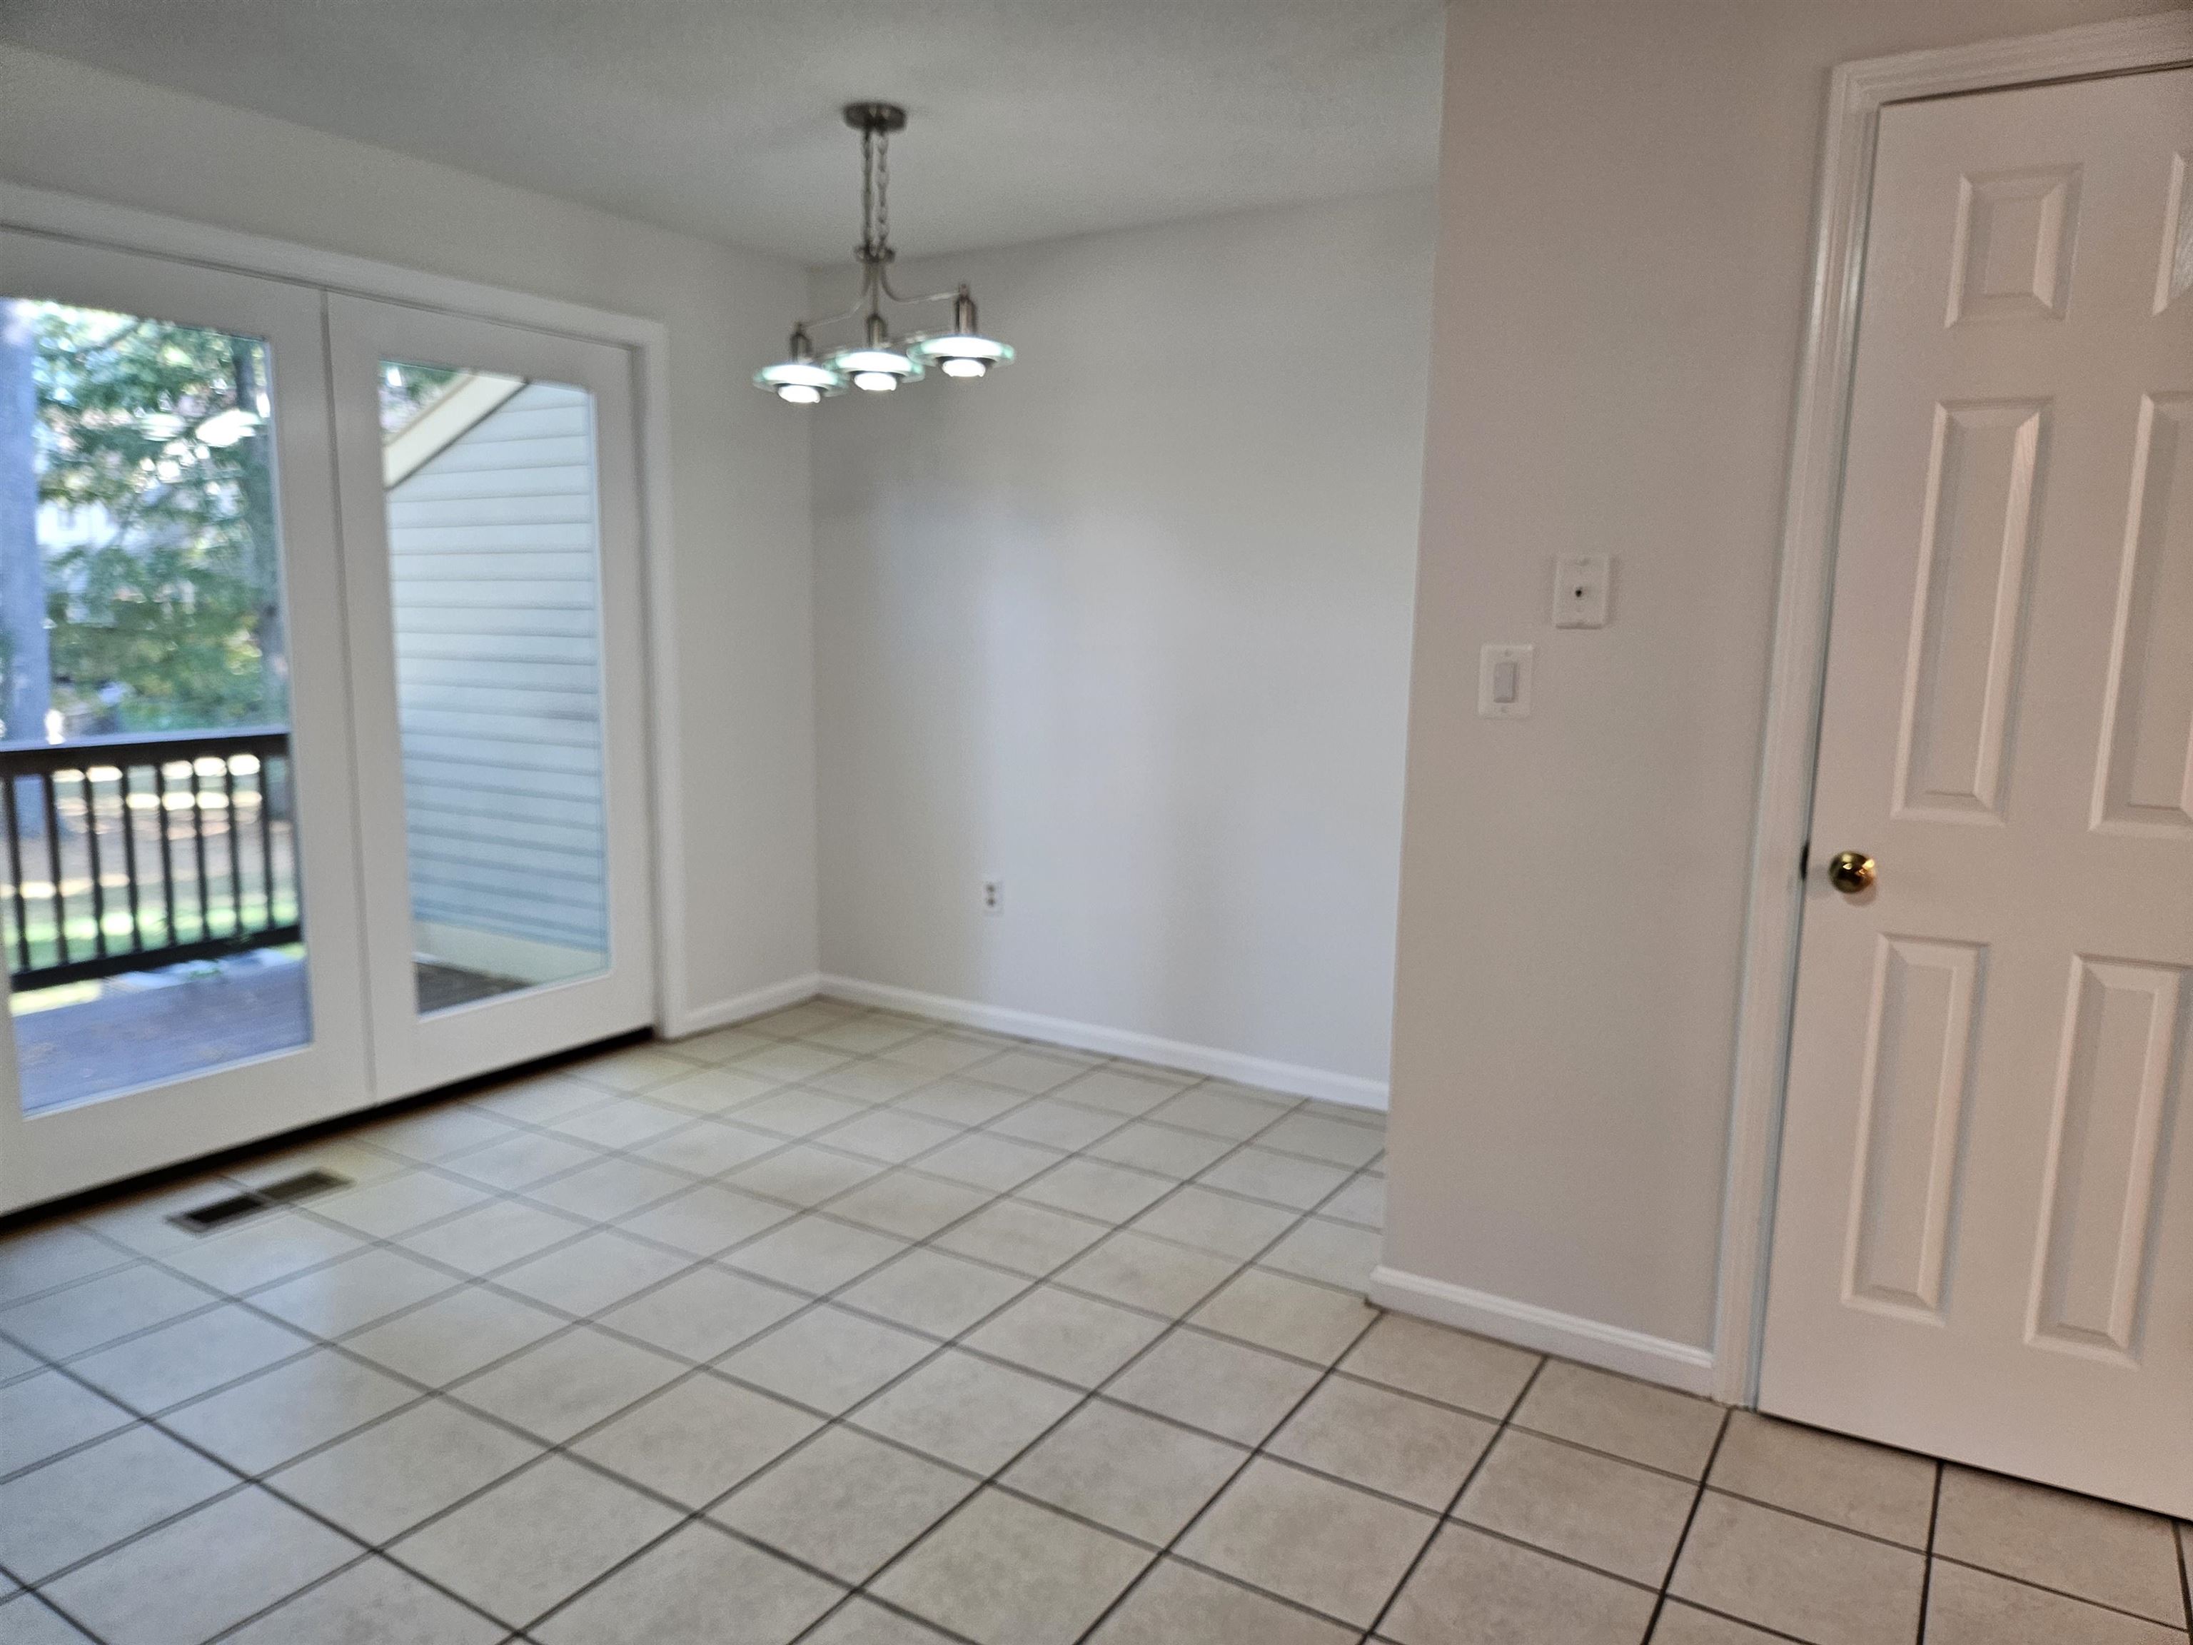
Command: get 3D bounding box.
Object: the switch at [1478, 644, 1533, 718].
[{"bbox_3d":[0.705,-0.243,2.517,0.083,0.124,0.012,6,9,31],"label":"switch"}]

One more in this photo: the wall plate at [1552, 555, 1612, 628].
[{"bbox_3d":[0.809,-0.387,2.433,0.080,0.118,0.014,6,9,31],"label":"wall plate"}]

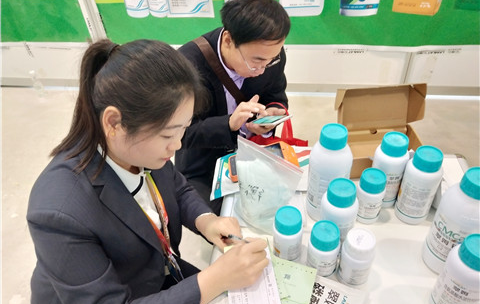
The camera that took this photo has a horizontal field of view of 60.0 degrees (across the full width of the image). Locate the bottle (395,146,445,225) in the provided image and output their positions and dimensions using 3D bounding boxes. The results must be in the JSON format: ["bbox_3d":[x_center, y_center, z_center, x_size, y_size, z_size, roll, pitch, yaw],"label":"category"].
[{"bbox_3d":[0.399,0.074,0.923,0.075,0.177,0.075,18,44,24],"label":"bottle"}]

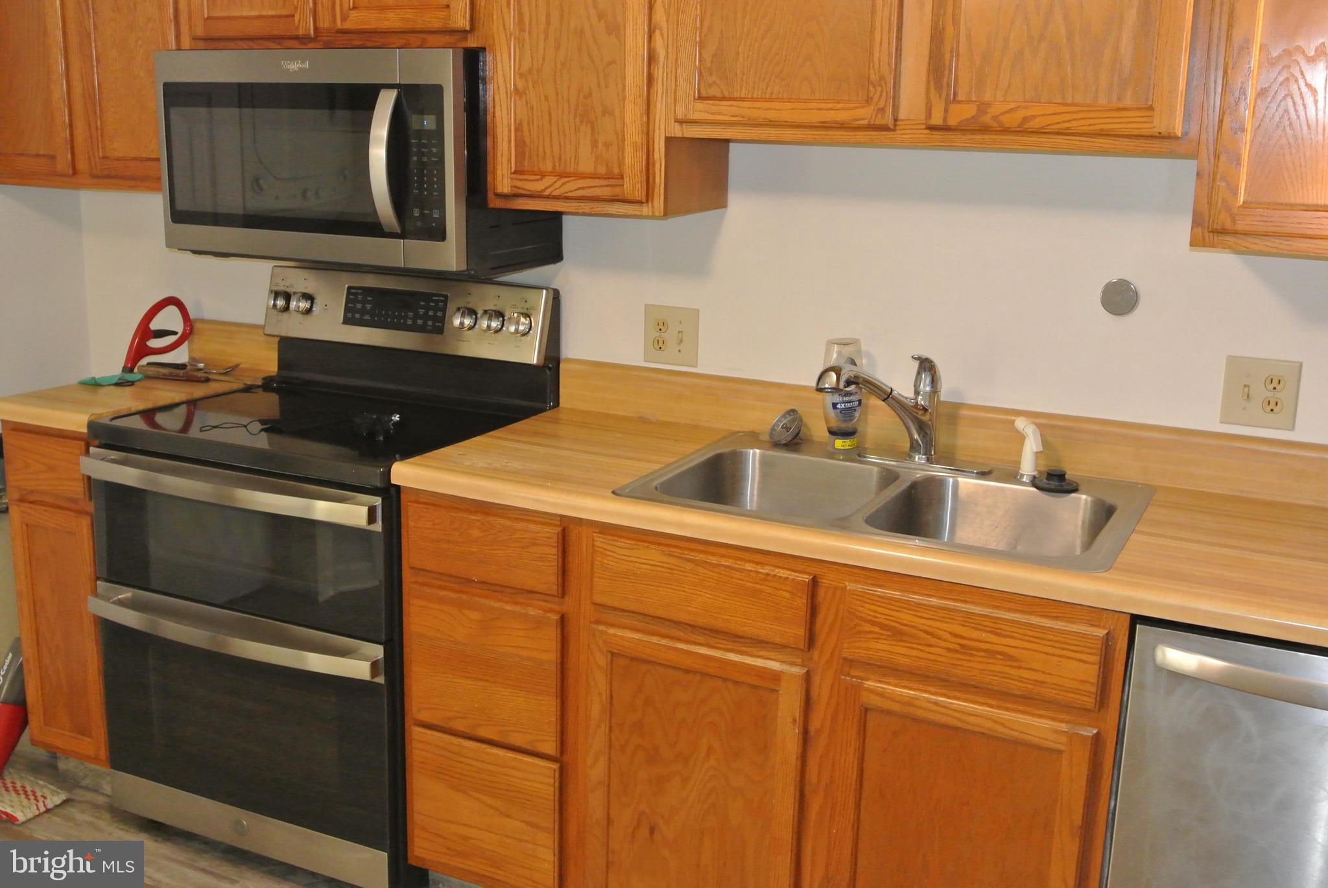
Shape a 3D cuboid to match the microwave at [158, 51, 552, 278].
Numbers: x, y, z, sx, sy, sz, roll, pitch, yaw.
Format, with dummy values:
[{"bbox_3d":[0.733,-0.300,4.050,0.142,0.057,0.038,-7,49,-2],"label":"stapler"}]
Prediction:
[{"bbox_3d":[-0.637,-0.607,3.025,0.754,0.417,0.398,8,15,26],"label":"microwave"}]

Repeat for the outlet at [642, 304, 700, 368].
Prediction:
[{"bbox_3d":[0.014,-0.224,2.989,0.122,0.120,0.012,8,15,26],"label":"outlet"}]

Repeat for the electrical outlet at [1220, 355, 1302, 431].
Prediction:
[{"bbox_3d":[1.028,-0.087,2.481,0.122,0.120,0.012,8,15,26],"label":"electrical outlet"}]

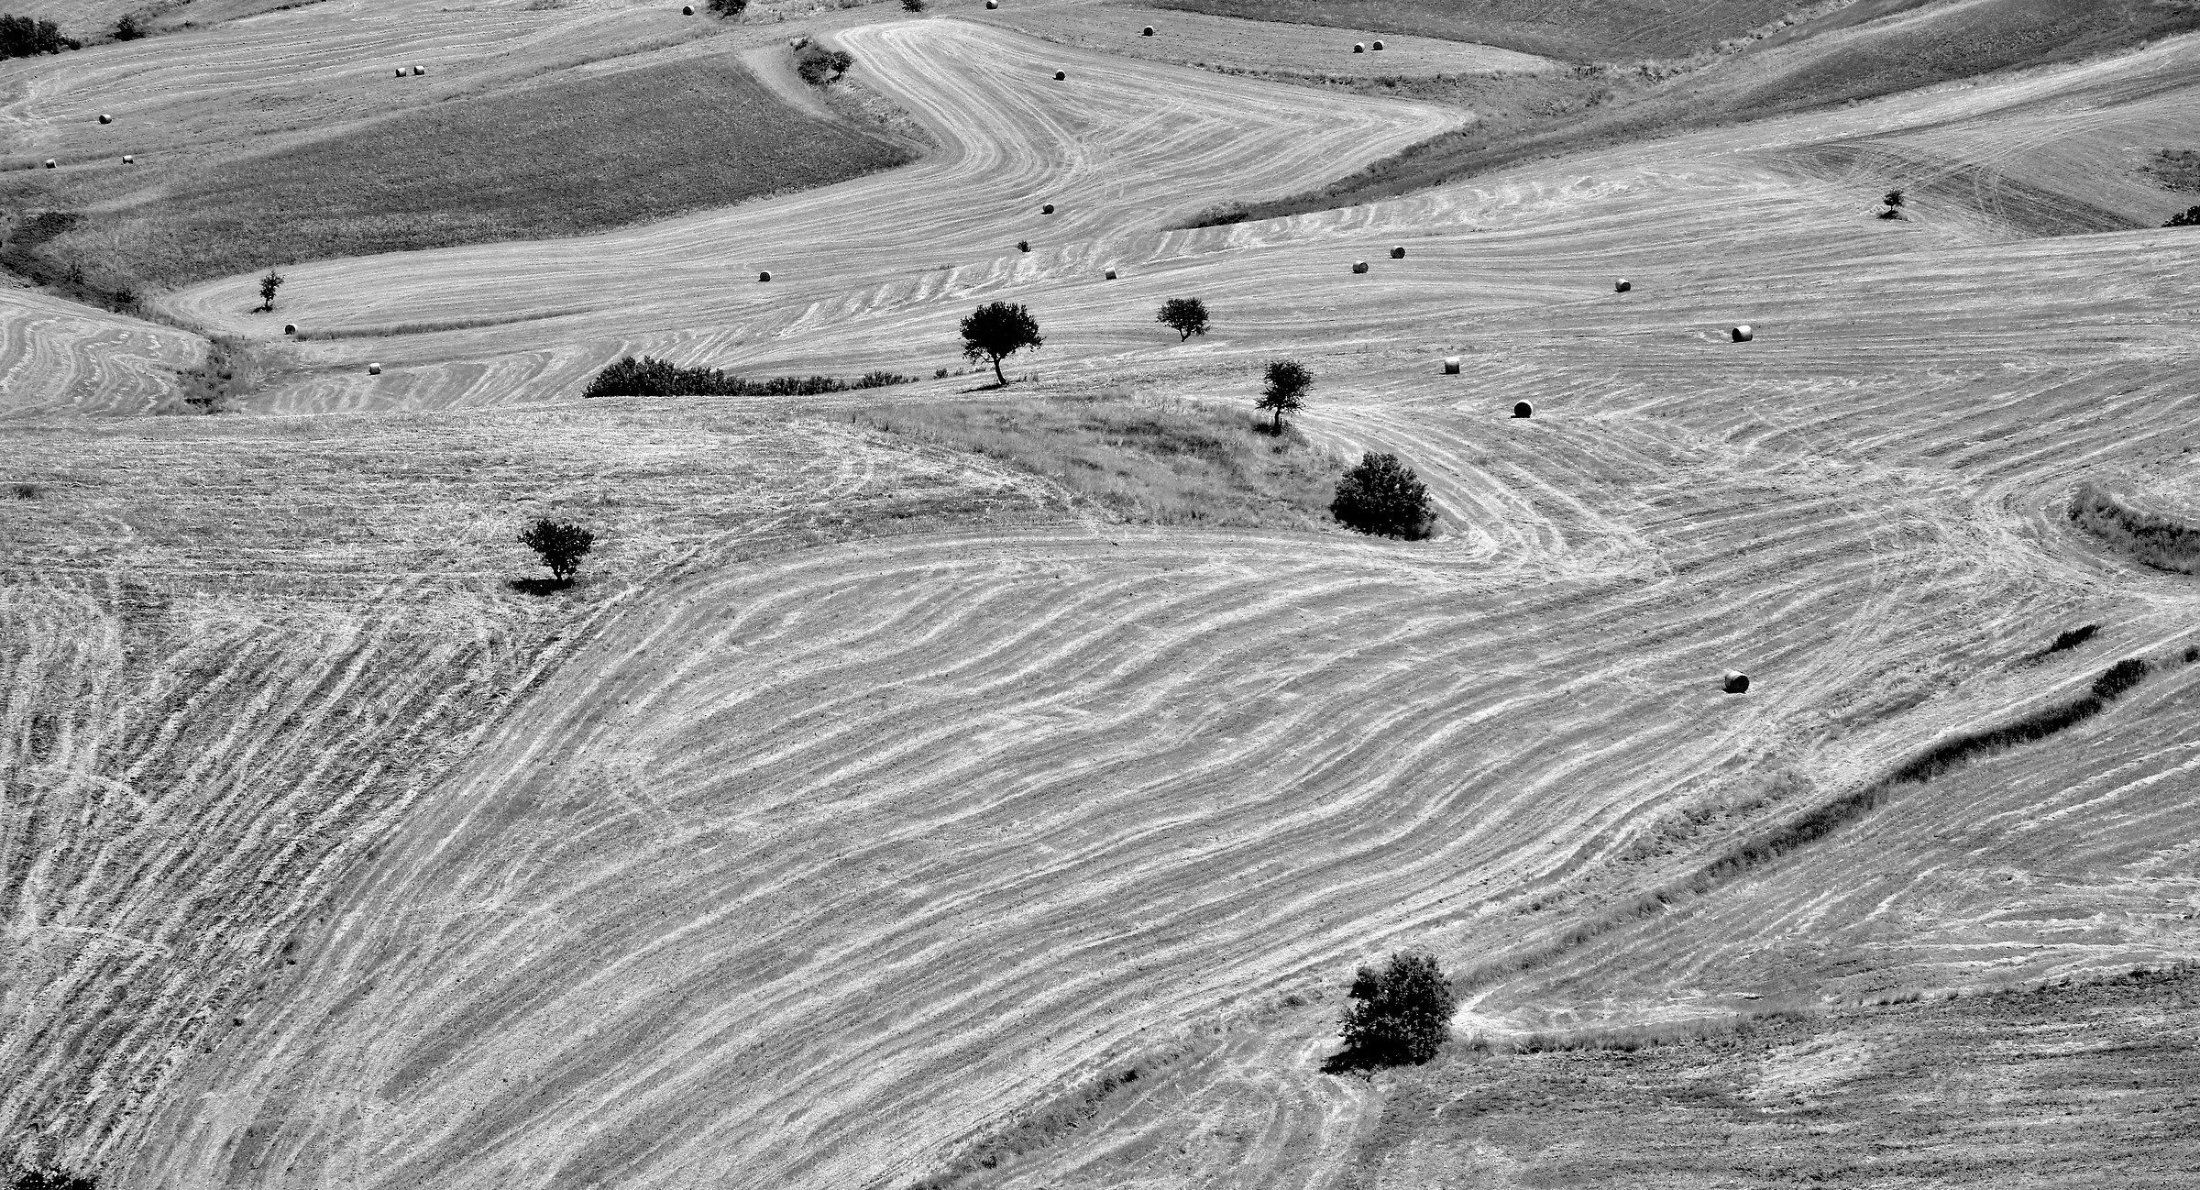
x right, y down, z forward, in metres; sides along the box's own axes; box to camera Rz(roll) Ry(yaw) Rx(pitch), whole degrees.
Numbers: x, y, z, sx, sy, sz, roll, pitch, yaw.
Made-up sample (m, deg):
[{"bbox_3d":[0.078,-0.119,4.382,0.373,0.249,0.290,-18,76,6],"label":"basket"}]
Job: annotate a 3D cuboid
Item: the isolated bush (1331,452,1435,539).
[{"bbox_3d":[23.577,-8.388,800.000,8.599,6.800,8.169,0,10,0],"label":"isolated bush"}]

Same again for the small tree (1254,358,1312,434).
[{"bbox_3d":[16.294,-17.595,850.000,5.025,6.289,4.774,0,10,0],"label":"small tree"}]

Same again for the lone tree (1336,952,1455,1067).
[{"bbox_3d":[21.231,29.587,685.000,8.222,7.536,7.811,0,10,0],"label":"lone tree"}]

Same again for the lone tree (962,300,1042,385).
[{"bbox_3d":[-9.612,-24.287,925.000,7.789,7.880,7.399,0,10,0],"label":"lone tree"}]

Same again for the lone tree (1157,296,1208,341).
[{"bbox_3d":[8.599,-28.855,1000.000,5.195,4.473,4.936,0,10,0],"label":"lone tree"}]

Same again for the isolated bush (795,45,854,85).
[{"bbox_3d":[-43.291,-83.494,1515.000,9.228,5.621,6.921,0,10,0],"label":"isolated bush"}]

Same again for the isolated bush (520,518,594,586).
[{"bbox_3d":[-45.645,-3.751,805.000,6.346,5.208,6.028,0,10,0],"label":"isolated bush"}]

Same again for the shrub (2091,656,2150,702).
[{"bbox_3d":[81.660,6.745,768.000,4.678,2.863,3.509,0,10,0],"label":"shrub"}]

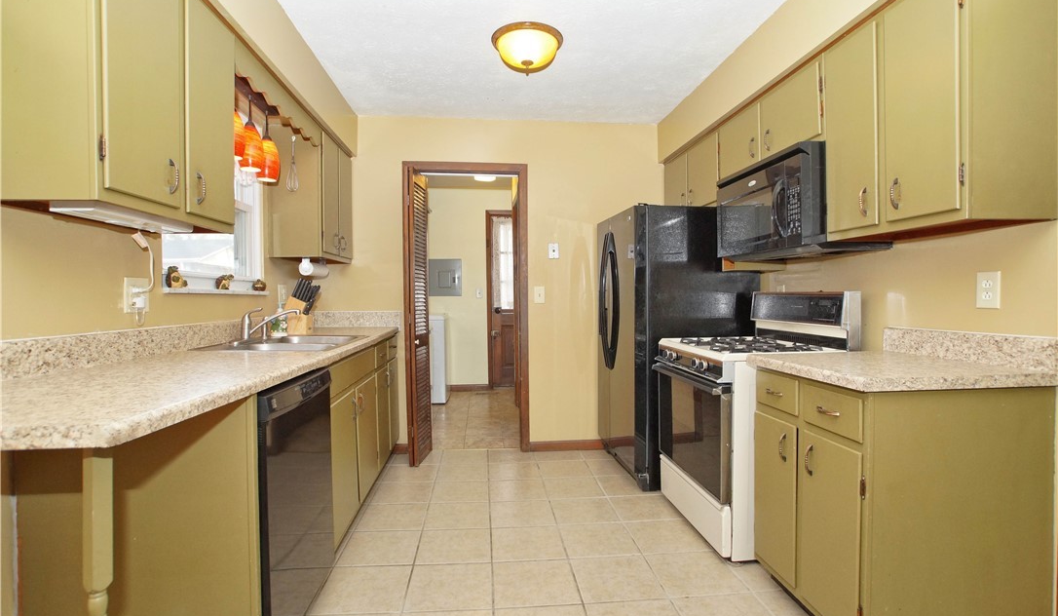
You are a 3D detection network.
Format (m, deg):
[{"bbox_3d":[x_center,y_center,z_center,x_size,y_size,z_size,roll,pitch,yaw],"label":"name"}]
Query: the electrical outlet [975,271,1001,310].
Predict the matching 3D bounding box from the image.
[{"bbox_3d":[1.525,-0.059,1.563,0.008,0.116,0.070,0,1,-6],"label":"electrical outlet"}]

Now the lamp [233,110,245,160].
[{"bbox_3d":[-1.394,-0.822,2.200,0.125,0.258,0.125,0,1,-5],"label":"lamp"}]

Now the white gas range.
[{"bbox_3d":[1.133,0.512,2.475,0.690,1.165,0.760,0,1,-6],"label":"white gas range"}]

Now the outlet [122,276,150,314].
[{"bbox_3d":[-1.335,-0.042,1.610,0.016,0.118,0.115,0,1,-5],"label":"outlet"}]

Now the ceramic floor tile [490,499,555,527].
[{"bbox_3d":[-0.037,1.114,2.545,0.328,0.010,0.312,1,1,-6],"label":"ceramic floor tile"}]

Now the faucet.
[{"bbox_3d":[-1.306,0.088,2.390,0.265,0.165,0.060,0,1,-6],"label":"faucet"}]

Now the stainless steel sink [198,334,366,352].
[{"bbox_3d":[-1.167,0.264,2.346,0.540,0.182,0.770,0,1,-6],"label":"stainless steel sink"}]

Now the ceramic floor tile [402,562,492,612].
[{"bbox_3d":[-0.313,1.125,1.899,0.328,0.010,0.312,1,1,-6],"label":"ceramic floor tile"}]

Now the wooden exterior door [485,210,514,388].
[{"bbox_3d":[-0.041,-0.072,5.592,0.900,2.050,0.050,0,2,-6],"label":"wooden exterior door"}]

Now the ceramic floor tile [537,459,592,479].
[{"bbox_3d":[0.240,1.103,3.191,0.328,0.010,0.312,1,1,-6],"label":"ceramic floor tile"}]

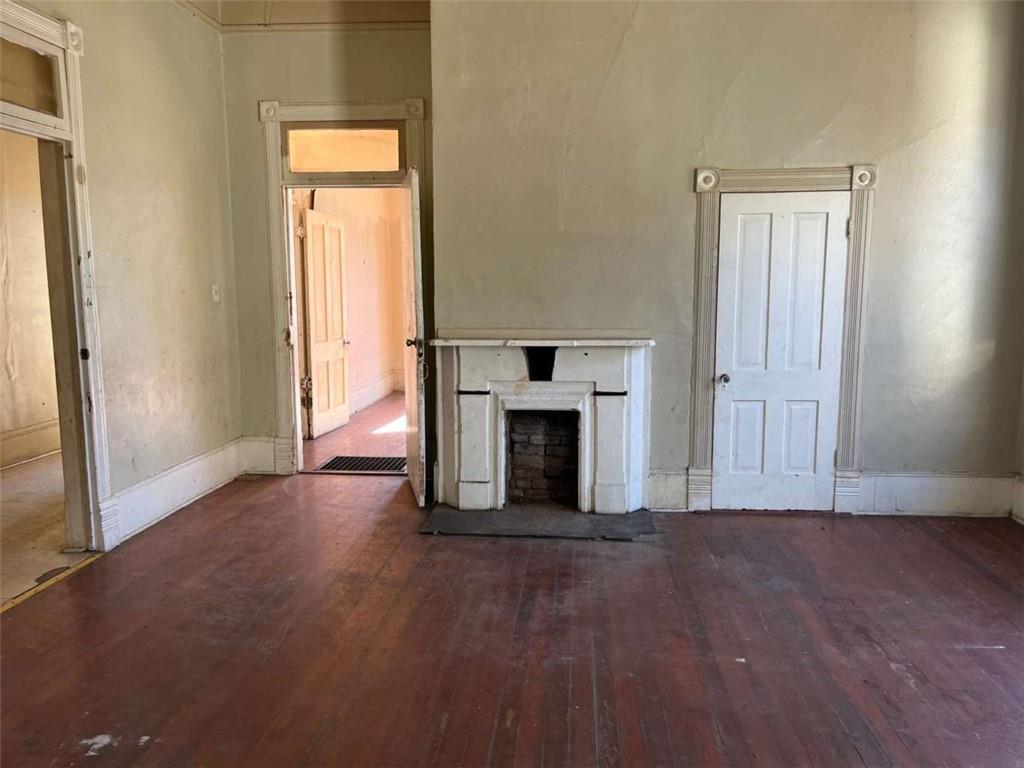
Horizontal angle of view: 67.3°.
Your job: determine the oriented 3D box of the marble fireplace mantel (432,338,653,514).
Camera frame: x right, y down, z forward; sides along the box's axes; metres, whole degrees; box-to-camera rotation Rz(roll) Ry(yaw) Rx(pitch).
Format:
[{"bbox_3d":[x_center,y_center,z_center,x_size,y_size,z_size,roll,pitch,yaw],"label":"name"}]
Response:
[{"bbox_3d":[0.190,0.278,4.922,1.396,1.119,0.217,0,7,4],"label":"marble fireplace mantel"}]

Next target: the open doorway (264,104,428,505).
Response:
[{"bbox_3d":[-1.229,-0.680,5.846,1.218,2.799,0.203,0,7,4],"label":"open doorway"}]

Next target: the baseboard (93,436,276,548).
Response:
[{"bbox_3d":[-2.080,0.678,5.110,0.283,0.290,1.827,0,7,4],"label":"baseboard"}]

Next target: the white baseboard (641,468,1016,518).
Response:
[{"bbox_3d":[1.999,0.698,4.925,2.298,0.278,0.042,0,7,4],"label":"white baseboard"}]

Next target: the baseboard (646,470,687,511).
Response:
[{"bbox_3d":[1.012,0.691,4.995,0.277,0.278,0.039,0,7,4],"label":"baseboard"}]

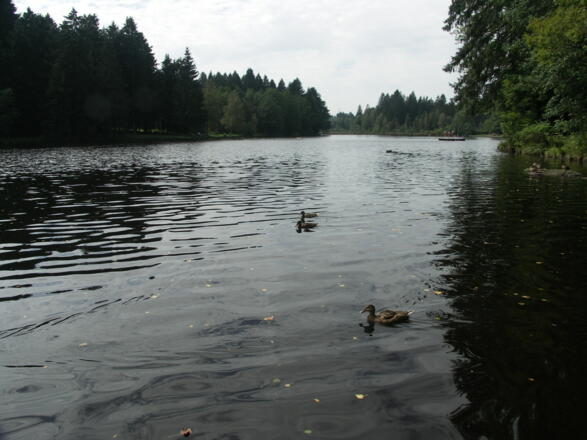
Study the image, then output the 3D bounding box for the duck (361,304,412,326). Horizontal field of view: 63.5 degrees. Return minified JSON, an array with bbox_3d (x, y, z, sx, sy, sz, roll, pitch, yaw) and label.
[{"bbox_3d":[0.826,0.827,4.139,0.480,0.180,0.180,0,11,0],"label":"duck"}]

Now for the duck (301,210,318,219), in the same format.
[{"bbox_3d":[0.334,-0.093,9.169,0.430,0.165,0.170,0,11,0],"label":"duck"}]

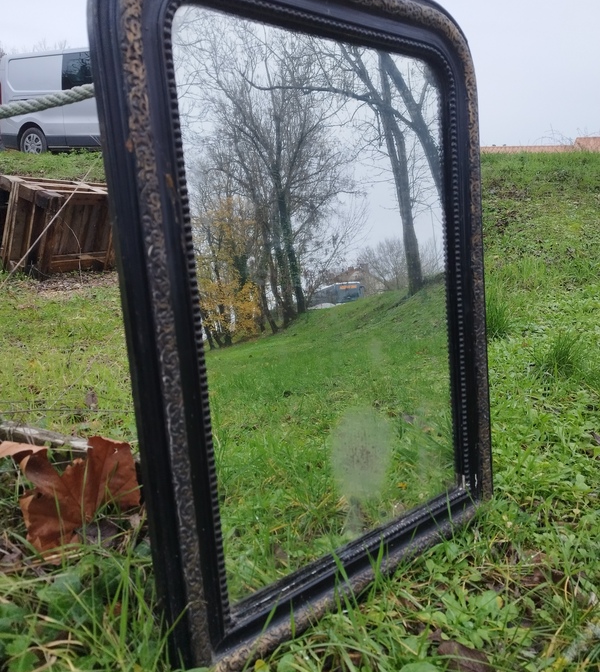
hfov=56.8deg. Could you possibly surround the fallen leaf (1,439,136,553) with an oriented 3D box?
[{"bbox_3d":[-0.346,0.240,0.840,0.195,0.165,0.060,-2,-27,-16],"label":"fallen leaf"}]

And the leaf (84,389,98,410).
[{"bbox_3d":[-0.564,0.172,1.500,0.038,0.016,0.065,6,51,-9],"label":"leaf"}]

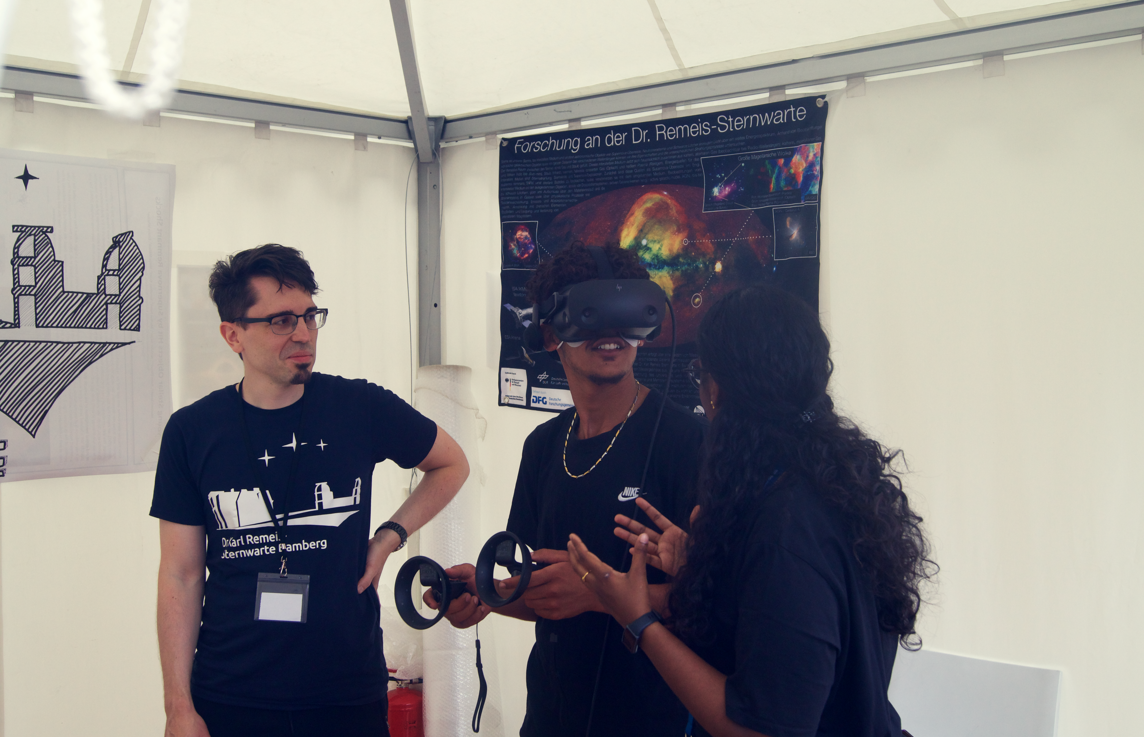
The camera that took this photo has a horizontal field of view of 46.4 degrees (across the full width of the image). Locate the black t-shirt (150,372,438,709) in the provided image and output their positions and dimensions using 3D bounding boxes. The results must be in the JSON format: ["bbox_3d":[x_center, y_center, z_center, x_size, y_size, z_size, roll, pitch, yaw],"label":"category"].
[{"bbox_3d":[-0.541,0.325,2.590,0.540,0.650,0.300,0,2,-12],"label":"black t-shirt"}]

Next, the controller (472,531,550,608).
[{"bbox_3d":[-0.079,0.301,1.980,0.125,0.113,0.107,2,-8,-39],"label":"controller"}]

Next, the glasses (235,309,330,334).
[{"bbox_3d":[-0.570,-0.090,2.570,0.145,0.042,0.142,0,10,38],"label":"glasses"}]

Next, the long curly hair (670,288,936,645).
[{"bbox_3d":[0.325,0.144,1.900,0.310,0.510,0.290,2,3,42],"label":"long curly hair"}]

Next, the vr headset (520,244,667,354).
[{"bbox_3d":[0.042,-0.117,2.290,0.195,0.190,0.270,-1,2,-15],"label":"vr headset"}]

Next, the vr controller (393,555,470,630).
[{"bbox_3d":[-0.195,0.333,1.970,0.125,0.113,0.107,0,-4,-41],"label":"vr controller"}]

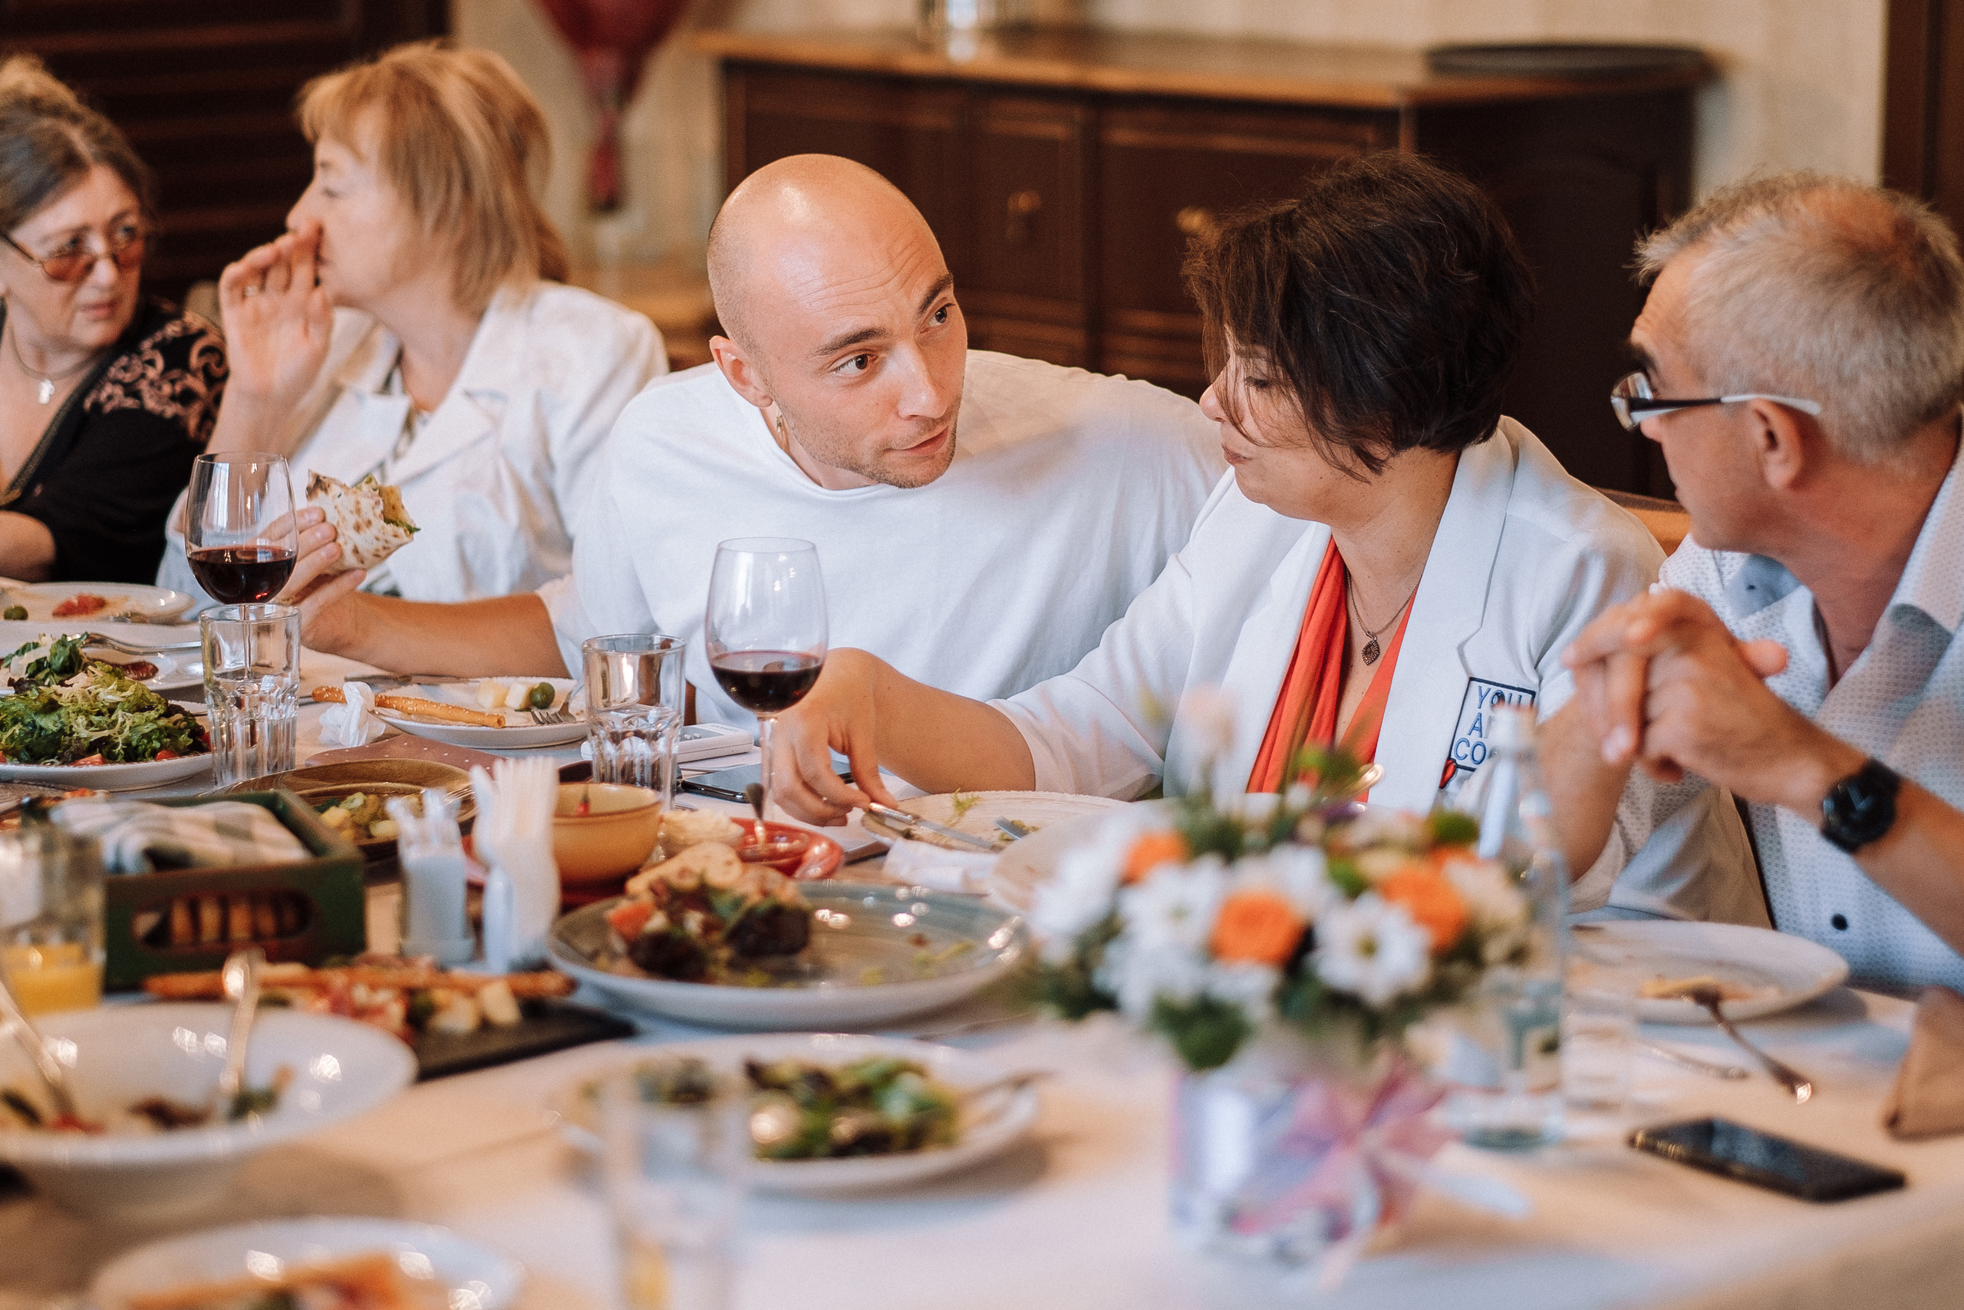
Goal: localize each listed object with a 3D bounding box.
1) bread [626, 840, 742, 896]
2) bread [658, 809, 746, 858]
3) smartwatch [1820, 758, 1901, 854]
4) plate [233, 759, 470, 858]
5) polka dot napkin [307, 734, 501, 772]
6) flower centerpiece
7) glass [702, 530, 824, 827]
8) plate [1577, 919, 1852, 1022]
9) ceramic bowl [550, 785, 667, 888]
[{"bbox_3d":[-0.192,0.132,2.963,0.076,0.035,0.045,0,10,0],"label":"bread"},{"bbox_3d":[-0.189,0.119,3.091,0.058,0.033,0.052,0,10,0],"label":"bread"},{"bbox_3d":[0.550,0.095,2.870,0.046,0.064,0.050,32,-14,0],"label":"smartwatch"},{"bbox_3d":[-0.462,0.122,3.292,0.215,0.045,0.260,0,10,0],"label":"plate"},{"bbox_3d":[-0.432,0.087,3.493,0.180,0.016,0.140,10,15,41],"label":"polka dot napkin"},{"bbox_3d":[0.155,0.176,2.386,0.260,0.268,0.240,0,10,0],"label":"flower centerpiece"},{"bbox_3d":[-0.150,0.027,3.231,0.084,0.211,0.084,0,10,0],"label":"glass"},{"bbox_3d":[0.425,0.202,2.791,0.210,0.024,0.210,0,10,0],"label":"plate"},{"bbox_3d":[-0.276,0.123,3.185,0.108,0.052,0.108,0,10,0],"label":"ceramic bowl"}]

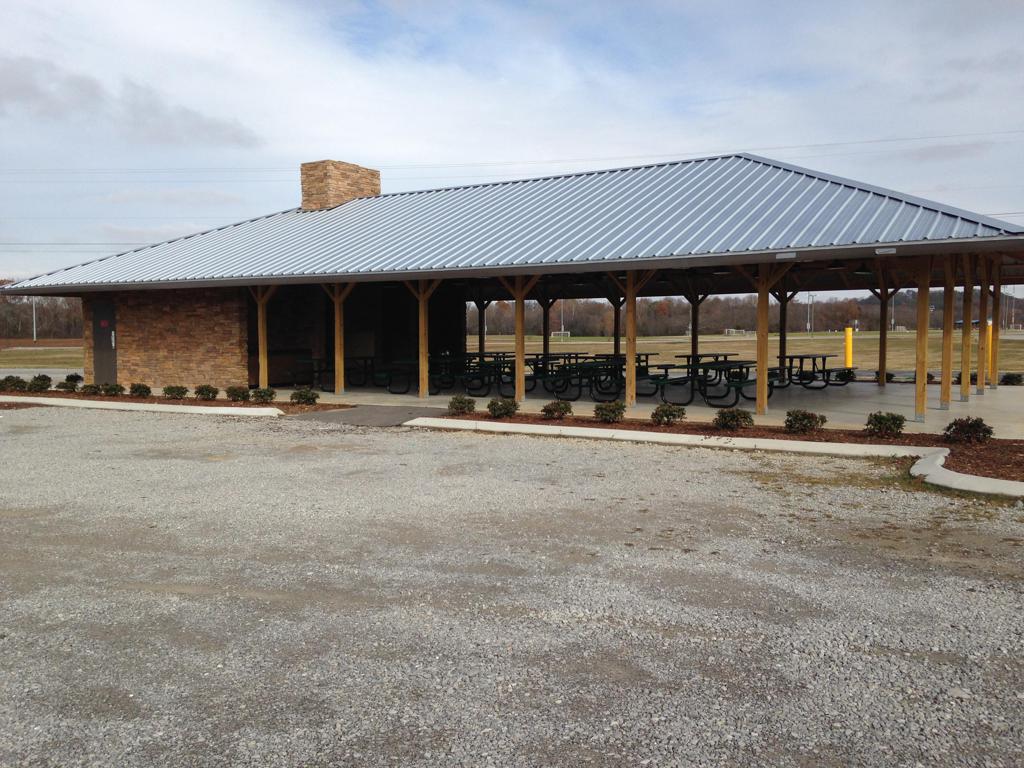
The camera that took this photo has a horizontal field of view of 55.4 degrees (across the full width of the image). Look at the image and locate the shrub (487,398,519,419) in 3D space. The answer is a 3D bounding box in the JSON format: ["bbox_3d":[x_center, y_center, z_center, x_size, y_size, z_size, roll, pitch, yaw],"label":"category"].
[{"bbox_3d":[-0.147,0.410,16.635,0.524,0.335,0.502,0,3,0],"label":"shrub"}]

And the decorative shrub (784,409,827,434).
[{"bbox_3d":[4.172,0.535,13.849,0.585,0.332,0.561,2,4,33],"label":"decorative shrub"}]

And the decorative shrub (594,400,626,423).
[{"bbox_3d":[1.565,0.446,15.529,0.491,0.328,0.470,0,3,0],"label":"decorative shrub"}]

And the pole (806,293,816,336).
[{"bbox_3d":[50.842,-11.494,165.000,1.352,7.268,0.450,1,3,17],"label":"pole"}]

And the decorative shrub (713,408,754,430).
[{"bbox_3d":[3.278,0.527,14.427,0.582,0.308,0.558,2,4,33],"label":"decorative shrub"}]

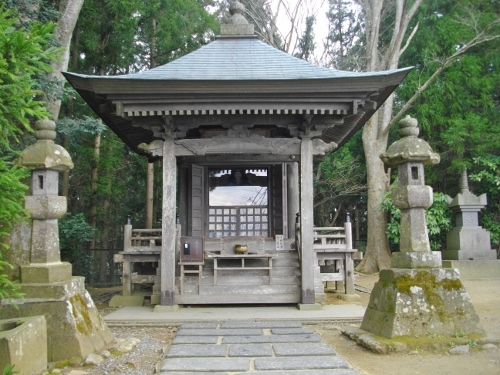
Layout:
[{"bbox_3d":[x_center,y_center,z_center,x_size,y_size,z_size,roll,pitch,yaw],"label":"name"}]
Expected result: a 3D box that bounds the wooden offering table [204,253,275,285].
[{"bbox_3d":[-0.169,1.632,9.222,1.326,0.591,0.410,0,-6,-1],"label":"wooden offering table"}]

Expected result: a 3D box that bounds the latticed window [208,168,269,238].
[{"bbox_3d":[-0.266,0.371,11.016,1.437,1.677,0.072,0,-6,-1],"label":"latticed window"}]

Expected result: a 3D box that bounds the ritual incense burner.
[{"bbox_3d":[-0.166,1.243,9.296,0.281,0.180,0.277,0,-6,-1],"label":"ritual incense burner"}]

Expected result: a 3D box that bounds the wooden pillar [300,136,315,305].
[{"bbox_3d":[1.076,0.604,8.723,0.246,3.090,0.246,0,-6,-1],"label":"wooden pillar"}]

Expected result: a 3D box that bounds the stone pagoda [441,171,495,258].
[{"bbox_3d":[6.744,0.806,14.382,1.120,2.797,1.120,0,-6,0],"label":"stone pagoda"}]

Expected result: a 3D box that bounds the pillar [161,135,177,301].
[{"bbox_3d":[-1.506,0.607,8.661,0.246,3.102,0.246,0,-6,-1],"label":"pillar"}]

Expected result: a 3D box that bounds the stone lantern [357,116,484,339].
[{"bbox_3d":[2.474,0.482,7.011,1.315,3.195,1.315,0,-6,-5],"label":"stone lantern"}]

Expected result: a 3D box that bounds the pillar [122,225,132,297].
[{"bbox_3d":[-2.568,1.523,9.813,0.164,1.532,0.164,0,-6,-1],"label":"pillar"}]

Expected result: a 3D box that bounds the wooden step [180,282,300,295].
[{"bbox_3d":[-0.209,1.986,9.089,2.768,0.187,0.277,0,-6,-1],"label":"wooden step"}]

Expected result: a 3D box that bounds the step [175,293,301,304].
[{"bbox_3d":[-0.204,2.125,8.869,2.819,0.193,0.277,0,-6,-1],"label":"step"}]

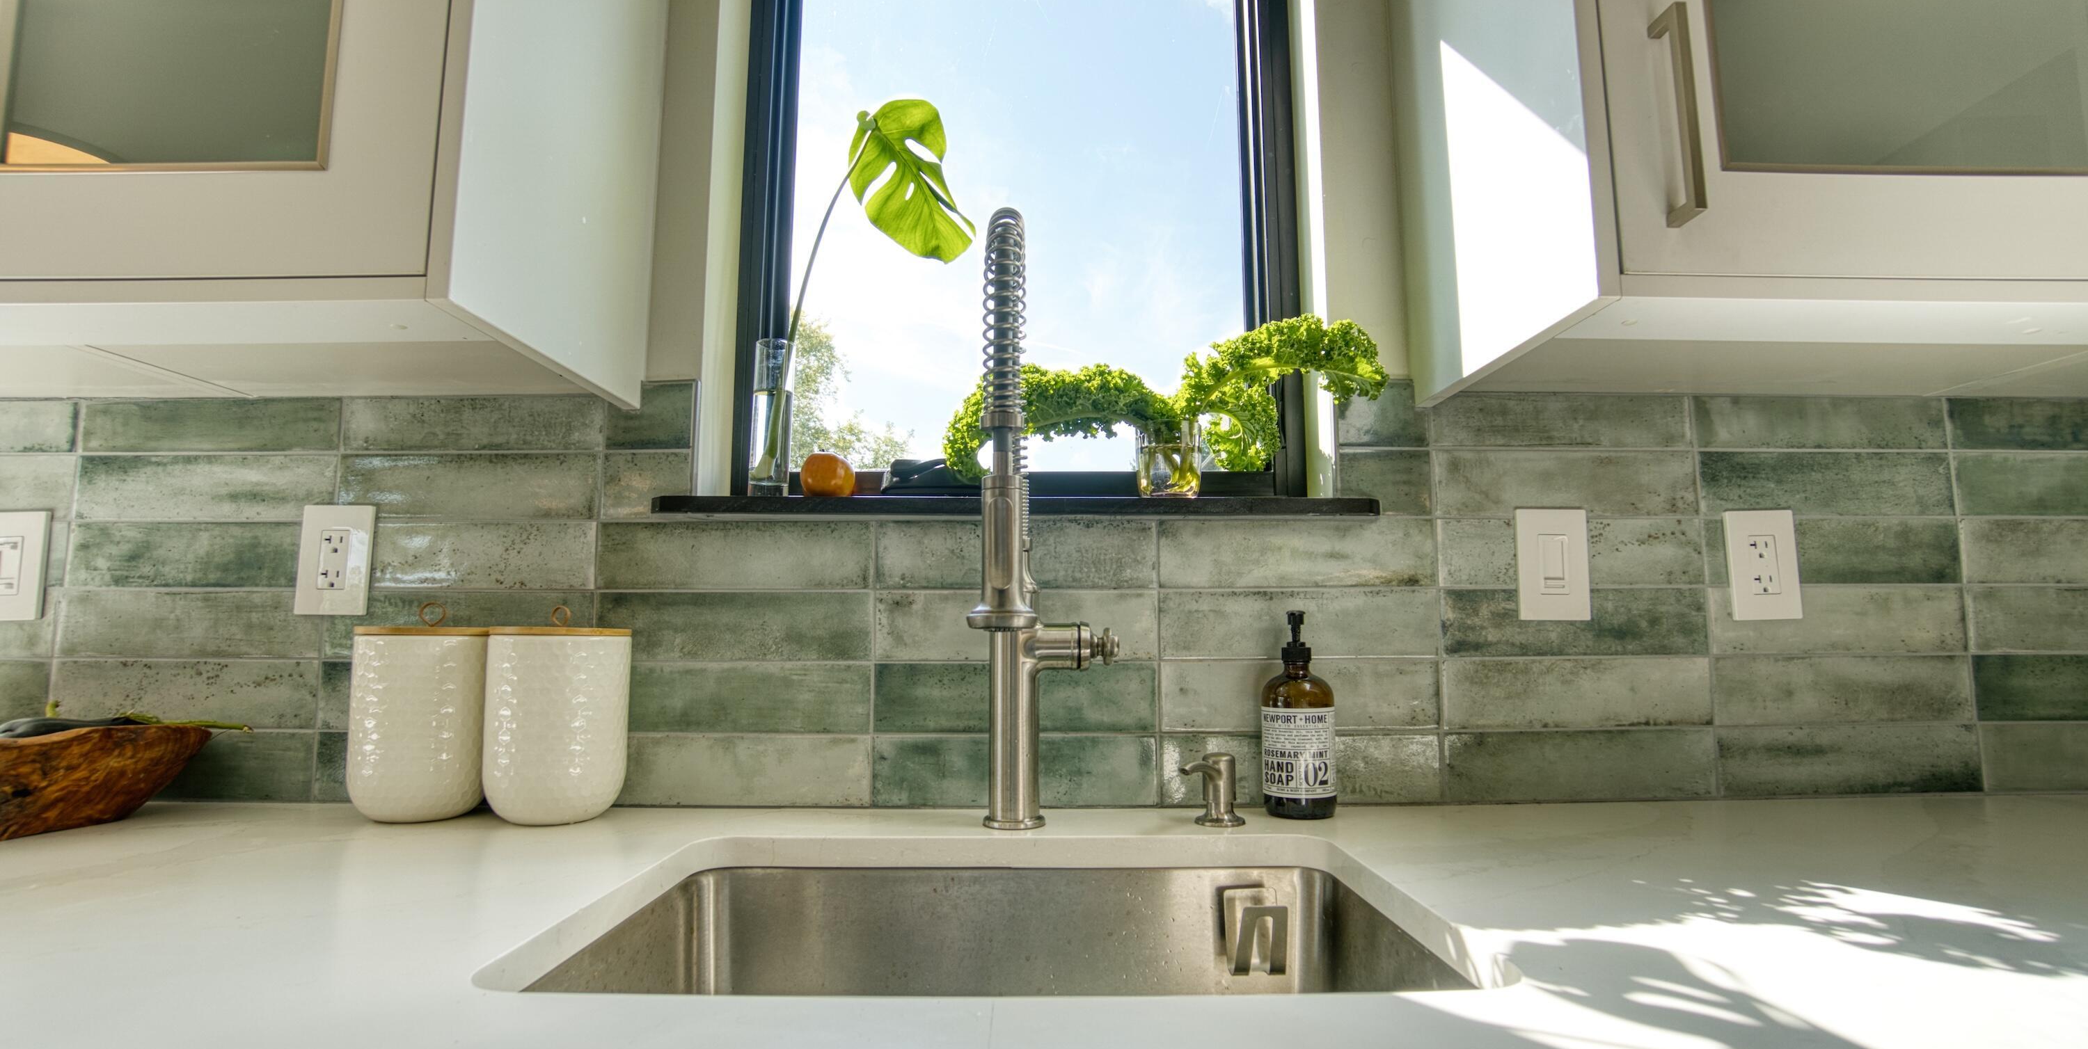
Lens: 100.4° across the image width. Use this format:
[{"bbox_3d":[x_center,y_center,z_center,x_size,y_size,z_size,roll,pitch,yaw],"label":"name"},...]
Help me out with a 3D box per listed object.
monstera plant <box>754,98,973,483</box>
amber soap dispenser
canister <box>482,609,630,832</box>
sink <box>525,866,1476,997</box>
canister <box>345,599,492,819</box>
[{"bbox_3d":[-0.213,-0.289,1.041,0.256,0.480,0.140,0,-6,0],"label":"monstera plant"},{"bbox_3d":[0.261,0.190,0.884,0.075,0.209,0.080,-2,-6,15],"label":"amber soap dispenser"},{"bbox_3d":[-0.483,0.187,0.855,0.124,0.212,0.124,0,-6,0],"label":"canister"},{"bbox_3d":[-0.025,0.406,0.608,0.610,0.220,0.380,0,-6,0],"label":"sink"},{"bbox_3d":[-0.616,0.188,0.857,0.124,0.212,0.124,0,-6,0],"label":"canister"}]

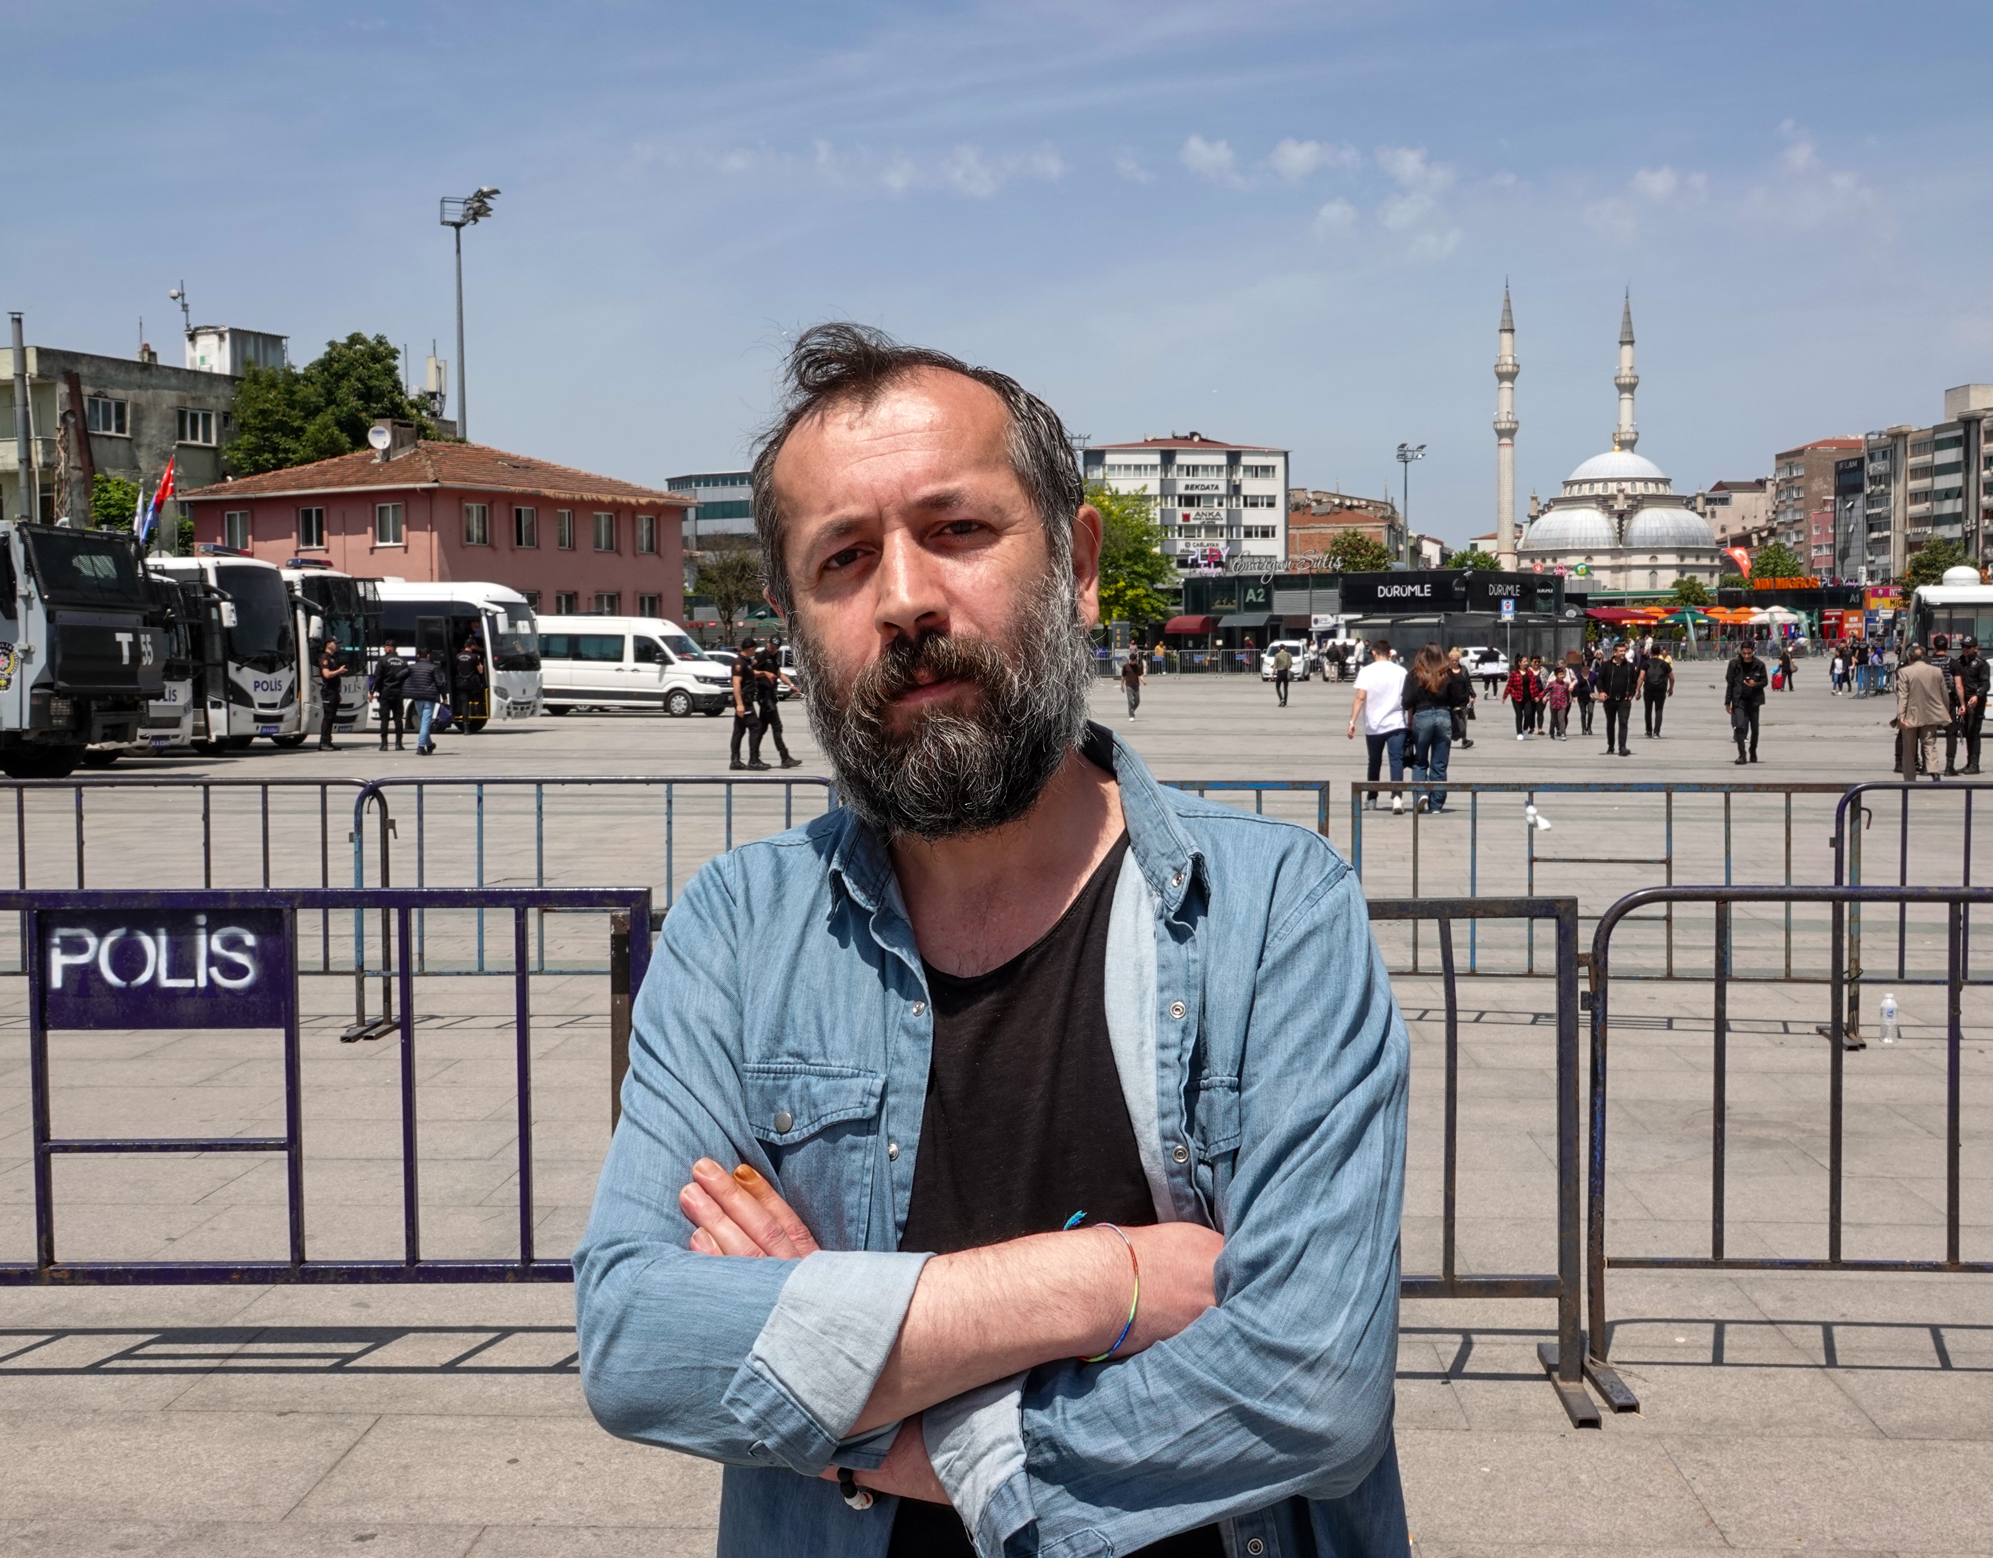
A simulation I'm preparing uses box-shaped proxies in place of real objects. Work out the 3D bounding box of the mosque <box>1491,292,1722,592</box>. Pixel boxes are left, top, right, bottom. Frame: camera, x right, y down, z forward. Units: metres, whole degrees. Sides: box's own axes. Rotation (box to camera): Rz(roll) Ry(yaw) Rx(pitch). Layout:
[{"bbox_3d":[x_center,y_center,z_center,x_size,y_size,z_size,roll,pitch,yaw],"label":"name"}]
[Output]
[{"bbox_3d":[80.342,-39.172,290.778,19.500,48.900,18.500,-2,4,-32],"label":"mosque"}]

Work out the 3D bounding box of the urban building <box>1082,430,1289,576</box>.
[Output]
[{"bbox_3d":[19.725,-23.466,236.000,19.800,22.300,14.500,-1,3,-7],"label":"urban building"}]

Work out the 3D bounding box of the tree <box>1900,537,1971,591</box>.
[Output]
[{"bbox_3d":[64.317,-12.374,155.548,5.400,8.700,5.400,0,3,0],"label":"tree"}]

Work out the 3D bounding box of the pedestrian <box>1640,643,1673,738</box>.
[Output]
[{"bbox_3d":[12.562,-1.671,43.300,0.580,1.780,0.420,0,3,12],"label":"pedestrian"}]

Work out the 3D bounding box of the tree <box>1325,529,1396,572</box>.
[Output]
[{"bbox_3d":[23.980,-11.882,149.566,5.000,9.000,5.000,0,3,0],"label":"tree"}]

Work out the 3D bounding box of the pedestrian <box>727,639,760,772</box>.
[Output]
[{"bbox_3d":[-3.388,-1.016,31.000,0.480,1.810,0.520,-1,3,-13],"label":"pedestrian"}]

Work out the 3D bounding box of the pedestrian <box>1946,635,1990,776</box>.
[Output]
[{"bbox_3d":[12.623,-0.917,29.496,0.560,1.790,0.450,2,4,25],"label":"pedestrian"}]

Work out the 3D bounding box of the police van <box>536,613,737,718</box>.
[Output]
[{"bbox_3d":[-10.157,-2.961,60.129,6.900,2.620,2.050,1,3,19],"label":"police van"}]

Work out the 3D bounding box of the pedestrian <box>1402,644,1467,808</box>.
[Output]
[{"bbox_3d":[4.361,-0.510,22.800,0.540,1.730,0.420,0,3,7],"label":"pedestrian"}]

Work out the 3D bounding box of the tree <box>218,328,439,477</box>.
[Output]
[{"bbox_3d":[-26.695,-10.658,91.599,9.200,14.710,9.000,-1,3,-17],"label":"tree"}]

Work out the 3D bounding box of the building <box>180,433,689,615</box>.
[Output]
[{"bbox_3d":[-19.066,-7.316,79.212,12.600,8.900,12.400,2,4,35],"label":"building"}]

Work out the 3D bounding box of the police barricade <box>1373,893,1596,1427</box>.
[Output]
[{"bbox_3d":[0.272,0.817,5.085,2.050,1.110,0.490,0,3,0],"label":"police barricade"}]

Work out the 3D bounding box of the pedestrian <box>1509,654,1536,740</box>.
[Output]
[{"bbox_3d":[9.717,-1.530,41.981,0.550,1.590,0.400,-1,3,-11],"label":"pedestrian"}]

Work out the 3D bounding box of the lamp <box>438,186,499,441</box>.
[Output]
[{"bbox_3d":[-20.955,-13.512,90.377,2.300,20.000,1.500,1,4,23],"label":"lamp"}]

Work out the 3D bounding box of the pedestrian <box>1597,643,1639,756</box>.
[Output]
[{"bbox_3d":[9.716,-1.256,35.500,0.620,1.780,0.420,0,3,9],"label":"pedestrian"}]

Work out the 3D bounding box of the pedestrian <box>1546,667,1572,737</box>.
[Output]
[{"bbox_3d":[10.398,-1.401,42.000,0.470,1.330,0.350,0,3,6],"label":"pedestrian"}]

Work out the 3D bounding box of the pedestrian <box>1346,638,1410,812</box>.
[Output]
[{"bbox_3d":[3.837,-0.520,22.900,0.580,1.760,0.420,0,3,7],"label":"pedestrian"}]

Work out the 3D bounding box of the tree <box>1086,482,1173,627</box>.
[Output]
[{"bbox_3d":[6.091,-10.211,117.710,7.600,10.640,7.400,0,3,0],"label":"tree"}]

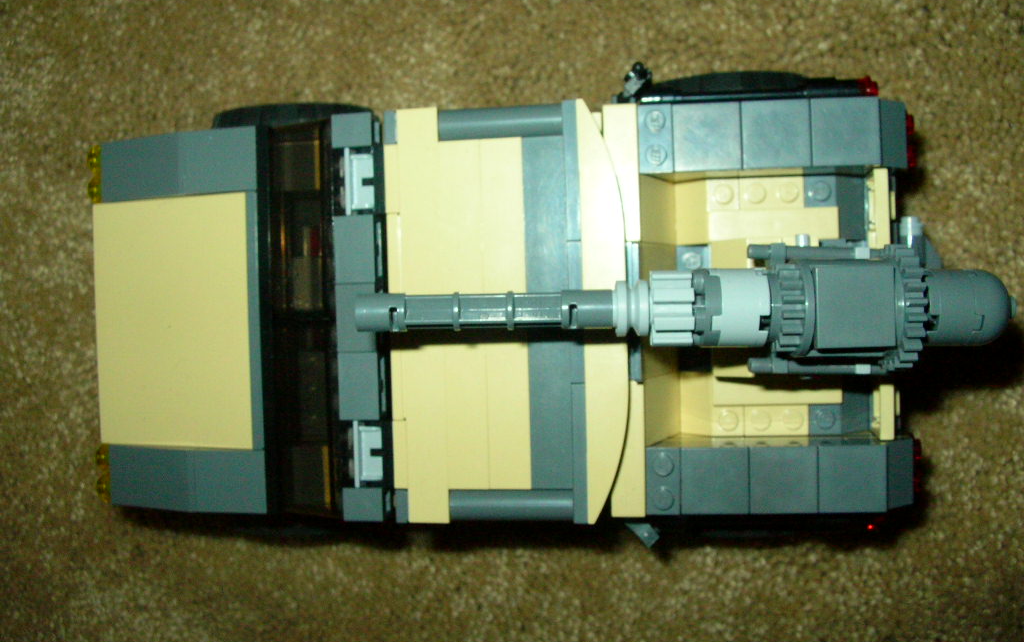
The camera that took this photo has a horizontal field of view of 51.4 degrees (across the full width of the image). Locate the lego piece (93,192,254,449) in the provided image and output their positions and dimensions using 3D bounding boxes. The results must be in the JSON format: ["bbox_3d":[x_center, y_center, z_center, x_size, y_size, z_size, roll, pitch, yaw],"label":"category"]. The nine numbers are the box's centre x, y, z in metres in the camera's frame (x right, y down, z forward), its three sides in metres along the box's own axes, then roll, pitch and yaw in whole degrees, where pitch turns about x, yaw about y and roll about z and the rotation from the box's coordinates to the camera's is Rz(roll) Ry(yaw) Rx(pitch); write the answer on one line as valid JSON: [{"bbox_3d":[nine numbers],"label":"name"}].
[{"bbox_3d":[-0.087,0.000,0.272,0.048,0.010,0.064,-1,91,9],"label":"lego piece"}]

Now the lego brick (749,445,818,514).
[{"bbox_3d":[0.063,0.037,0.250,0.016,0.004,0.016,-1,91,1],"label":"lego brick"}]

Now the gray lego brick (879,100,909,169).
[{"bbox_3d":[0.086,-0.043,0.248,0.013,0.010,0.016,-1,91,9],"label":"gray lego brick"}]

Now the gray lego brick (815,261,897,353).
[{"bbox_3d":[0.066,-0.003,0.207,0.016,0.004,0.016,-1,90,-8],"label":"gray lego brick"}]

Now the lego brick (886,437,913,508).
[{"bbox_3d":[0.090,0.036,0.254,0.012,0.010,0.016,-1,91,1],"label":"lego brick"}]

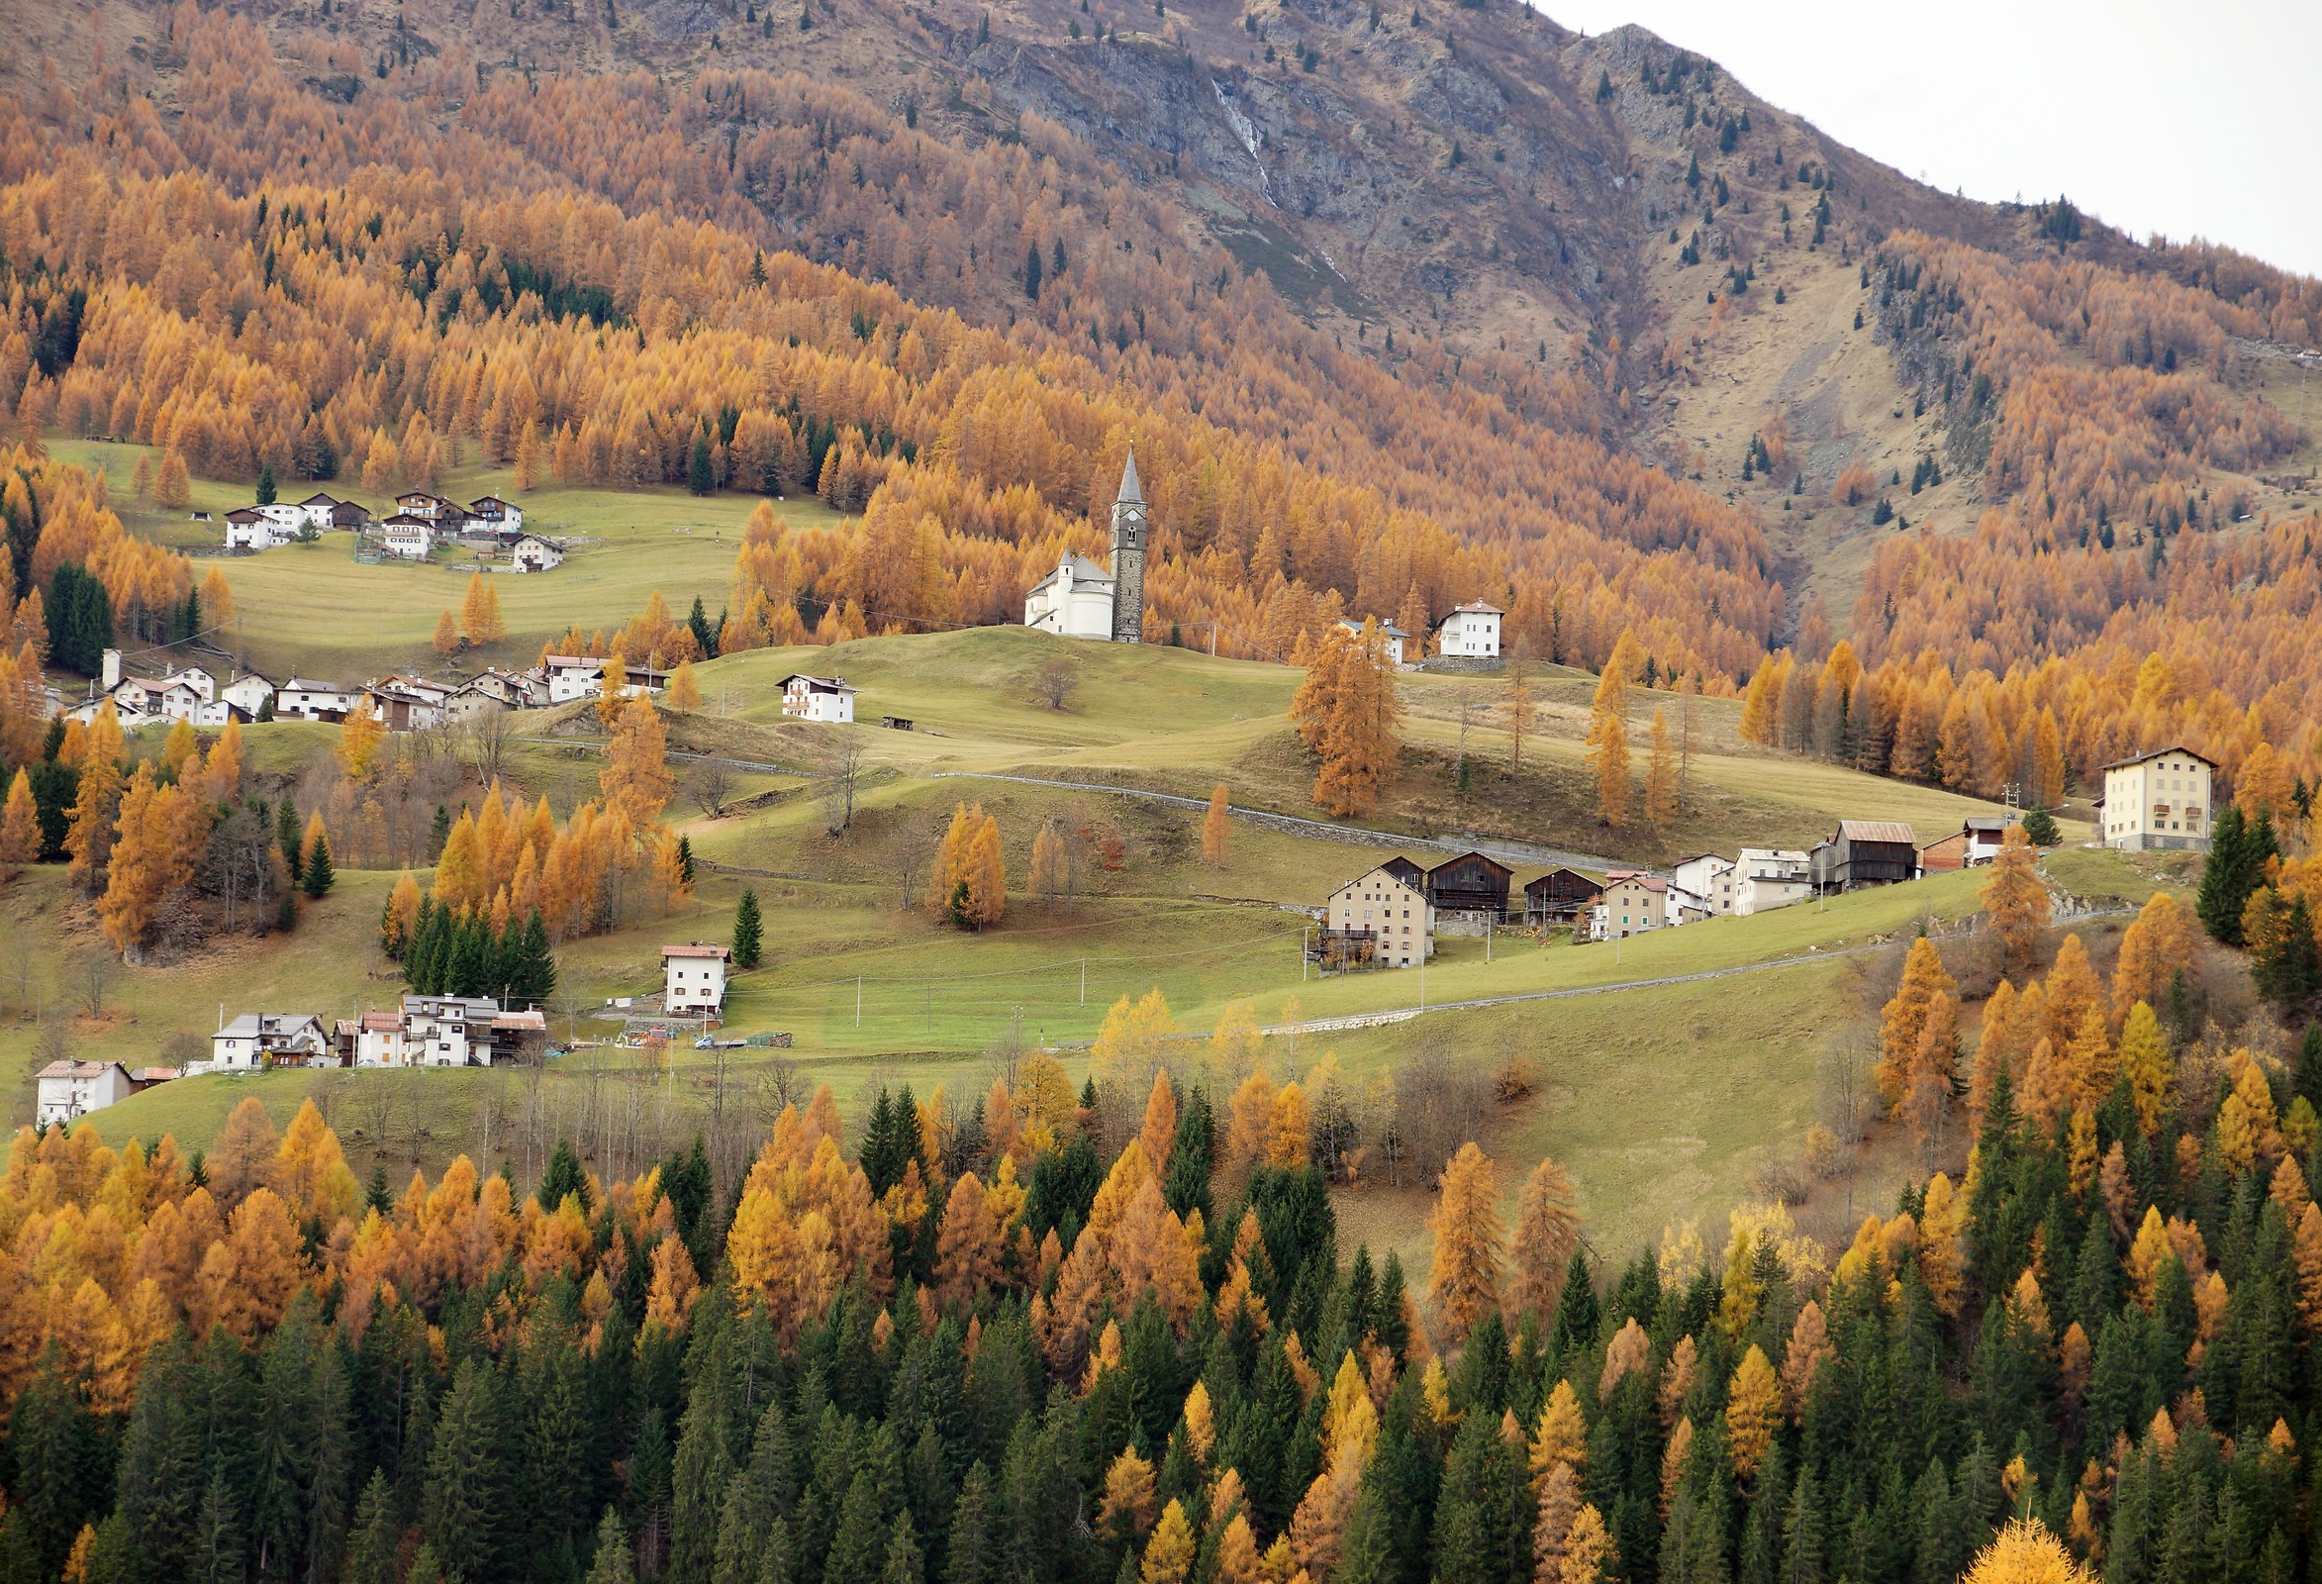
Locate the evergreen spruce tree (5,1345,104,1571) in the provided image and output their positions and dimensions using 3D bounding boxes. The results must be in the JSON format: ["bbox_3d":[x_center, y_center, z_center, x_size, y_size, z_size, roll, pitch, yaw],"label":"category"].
[{"bbox_3d":[-131.250,78.890,820.000,10.230,28.570,10.230,2,-5,0],"label":"evergreen spruce tree"}]

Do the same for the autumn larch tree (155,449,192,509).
[{"bbox_3d":[-242.500,-76.960,1700.000,8.830,14.430,8.830,1,-6,0],"label":"autumn larch tree"}]

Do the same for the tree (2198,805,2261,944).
[{"bbox_3d":[148.000,11.440,960.000,8.480,19.090,8.480,1,-6,0],"label":"tree"}]

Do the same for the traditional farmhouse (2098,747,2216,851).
[{"bbox_3d":[143.850,1.070,1000.000,12.200,14.800,12.200,3,-6,-22],"label":"traditional farmhouse"}]

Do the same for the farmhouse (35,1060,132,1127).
[{"bbox_3d":[-164.100,45.890,1056.350,11.000,10.200,11.000,-2,-7,23],"label":"farmhouse"}]

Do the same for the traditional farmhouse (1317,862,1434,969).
[{"bbox_3d":[34.660,19.650,1100.000,16.000,15.800,13.000,-1,-5,7],"label":"traditional farmhouse"}]

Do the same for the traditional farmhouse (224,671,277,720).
[{"bbox_3d":[-193.360,-20.460,1470.000,9.200,9.500,9.500,2,-5,-19],"label":"traditional farmhouse"}]

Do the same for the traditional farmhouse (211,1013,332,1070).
[{"bbox_3d":[-132.800,37.340,1035.000,14.000,8.300,10.000,-4,-6,35],"label":"traditional farmhouse"}]

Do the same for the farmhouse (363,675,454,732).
[{"bbox_3d":[-156.410,-18.100,1440.000,13.030,10.300,12.500,-3,-7,37],"label":"farmhouse"}]

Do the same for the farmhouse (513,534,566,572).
[{"bbox_3d":[-147.380,-56.540,1642.430,8.800,8.600,11.000,-2,-8,24],"label":"farmhouse"}]

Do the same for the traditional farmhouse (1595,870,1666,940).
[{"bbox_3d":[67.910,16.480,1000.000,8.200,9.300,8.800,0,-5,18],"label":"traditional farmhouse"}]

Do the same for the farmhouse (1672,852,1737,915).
[{"bbox_3d":[81.240,13.860,1035.000,9.800,9.200,9.800,2,-6,-10],"label":"farmhouse"}]

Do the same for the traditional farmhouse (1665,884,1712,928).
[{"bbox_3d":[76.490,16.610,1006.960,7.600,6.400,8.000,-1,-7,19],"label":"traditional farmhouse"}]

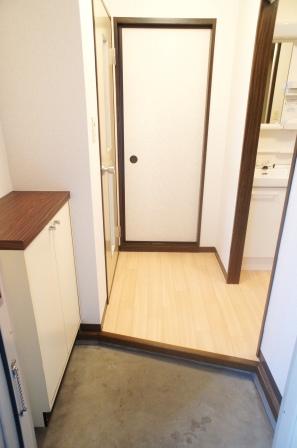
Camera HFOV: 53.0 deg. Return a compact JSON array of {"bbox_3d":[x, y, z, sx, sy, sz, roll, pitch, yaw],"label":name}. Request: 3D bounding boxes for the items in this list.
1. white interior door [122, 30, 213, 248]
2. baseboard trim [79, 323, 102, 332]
[{"bbox_3d":[0.137,-0.655,2.599,0.690,1.780,0.040,1,22,1],"label":"white interior door"},{"bbox_3d":[-0.361,0.647,1.867,0.140,0.060,0.020,1,22,1],"label":"baseboard trim"}]

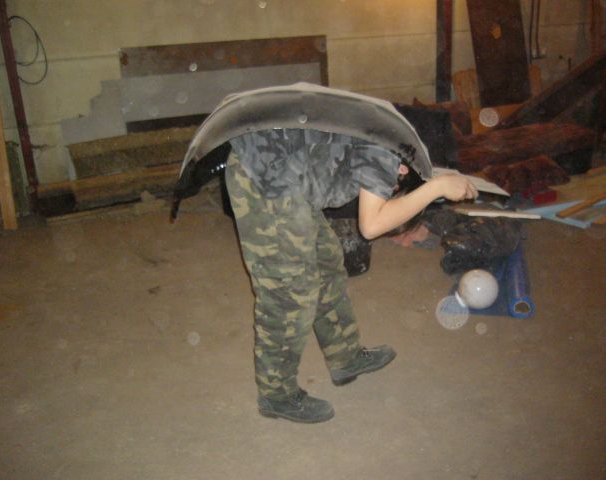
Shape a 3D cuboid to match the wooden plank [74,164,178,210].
[{"bbox_3d":[-1.508,-0.520,6.144,1.300,0.200,0.200,-10,19,-21],"label":"wooden plank"}]

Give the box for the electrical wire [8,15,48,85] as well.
[{"bbox_3d":[-2.398,-1.653,5.643,0.320,0.620,0.080,-10,19,-21],"label":"electrical wire"}]

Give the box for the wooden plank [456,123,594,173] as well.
[{"bbox_3d":[2.054,-0.858,6.000,1.350,0.240,0.280,-10,19,-21],"label":"wooden plank"}]

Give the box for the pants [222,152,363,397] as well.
[{"bbox_3d":[-0.017,0.111,2.378,0.460,0.930,0.380,-5,17,-5],"label":"pants"}]

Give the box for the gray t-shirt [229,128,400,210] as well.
[{"bbox_3d":[0.043,-0.259,2.242,0.540,0.270,0.440,-2,17,-6],"label":"gray t-shirt"}]

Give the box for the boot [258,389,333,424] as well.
[{"bbox_3d":[-0.028,0.593,2.450,0.285,0.125,0.110,0,18,12],"label":"boot"}]

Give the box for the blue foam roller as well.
[{"bbox_3d":[1.223,0.164,3.594,0.117,0.117,1.050,3,18,19],"label":"blue foam roller"}]

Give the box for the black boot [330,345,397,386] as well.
[{"bbox_3d":[0.239,0.485,2.684,0.285,0.125,0.108,-20,22,-23],"label":"black boot"}]

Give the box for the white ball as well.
[{"bbox_3d":[0.875,0.248,3.243,0.202,0.202,0.202,-3,17,1],"label":"white ball"}]

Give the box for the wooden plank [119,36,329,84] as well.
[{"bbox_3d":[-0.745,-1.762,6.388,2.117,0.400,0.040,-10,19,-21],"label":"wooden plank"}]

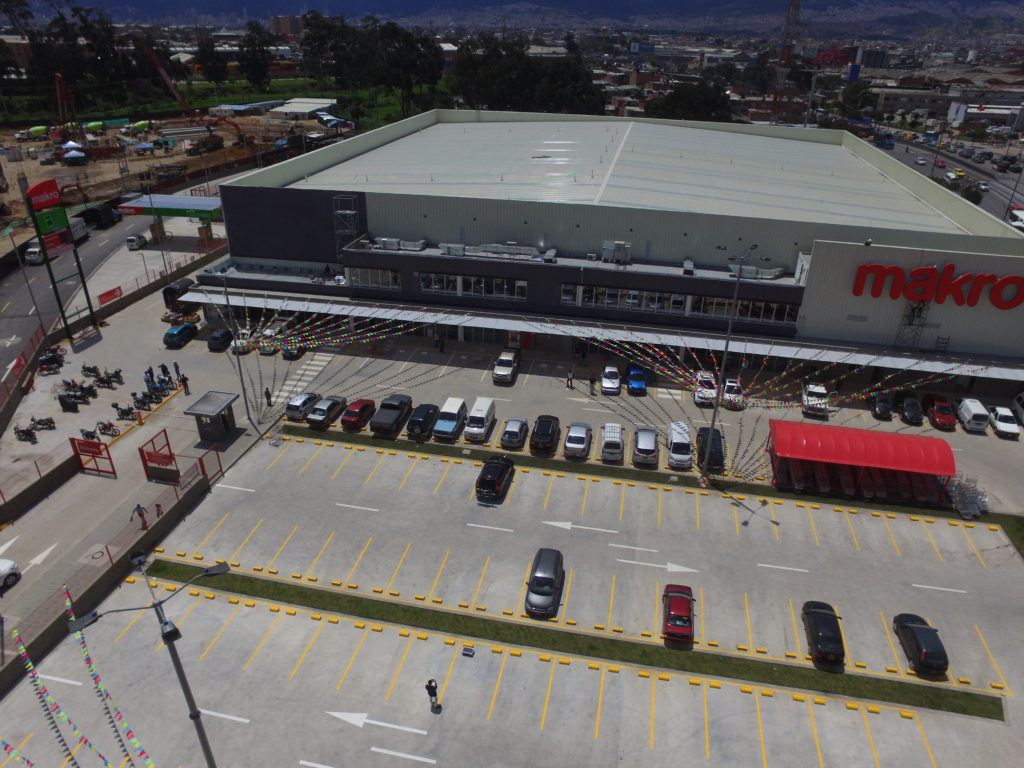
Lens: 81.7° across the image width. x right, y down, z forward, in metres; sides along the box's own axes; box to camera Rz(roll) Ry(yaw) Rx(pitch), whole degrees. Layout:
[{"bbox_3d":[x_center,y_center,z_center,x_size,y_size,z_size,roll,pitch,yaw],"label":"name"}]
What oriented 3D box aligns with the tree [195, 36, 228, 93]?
[{"bbox_3d":[-124.943,-133.590,246.634,10.000,21.000,10.000,6,32,8],"label":"tree"}]

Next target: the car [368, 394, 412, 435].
[{"bbox_3d":[-10.540,2.645,52.181,1.850,1.700,4.950,7,32,10],"label":"car"}]

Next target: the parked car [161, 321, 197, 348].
[{"bbox_3d":[-36.256,-5.369,64.893,1.680,1.480,3.950,7,32,10],"label":"parked car"}]

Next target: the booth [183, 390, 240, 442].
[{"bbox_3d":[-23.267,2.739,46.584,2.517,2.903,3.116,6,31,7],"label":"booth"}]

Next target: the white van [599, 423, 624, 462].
[{"bbox_3d":[8.417,4.803,49.165,1.600,1.750,3.800,7,32,10],"label":"white van"}]

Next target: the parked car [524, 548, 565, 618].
[{"bbox_3d":[2.084,12.285,36.685,1.750,1.550,4.250,7,32,10],"label":"parked car"}]

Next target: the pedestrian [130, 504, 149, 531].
[{"bbox_3d":[-22.745,8.159,36.140,0.750,1.720,0.500,12,33,17],"label":"pedestrian"}]

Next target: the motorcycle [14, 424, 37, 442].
[{"bbox_3d":[-36.094,3.670,43.905,1.950,1.080,0.720,9,32,12],"label":"motorcycle"}]

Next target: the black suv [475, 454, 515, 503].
[{"bbox_3d":[-1.161,6.672,42.230,1.769,1.581,4.148,9,31,12],"label":"black suv"}]

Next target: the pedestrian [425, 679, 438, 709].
[{"bbox_3d":[-3.666,14.126,26.993,0.580,1.740,0.450,21,36,29],"label":"pedestrian"}]

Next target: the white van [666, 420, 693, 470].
[{"bbox_3d":[12.702,4.332,44.871,1.720,1.850,4.300,6,32,8],"label":"white van"}]

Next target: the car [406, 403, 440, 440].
[{"bbox_3d":[-7.131,2.908,48.282,1.687,1.629,3.768,8,31,11],"label":"car"}]

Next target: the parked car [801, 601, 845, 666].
[{"bbox_3d":[17.848,14.167,34.119,1.750,1.500,4.150,7,32,10],"label":"parked car"}]

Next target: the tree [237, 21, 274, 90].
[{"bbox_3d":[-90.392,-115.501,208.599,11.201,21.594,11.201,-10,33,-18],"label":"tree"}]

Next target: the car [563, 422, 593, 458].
[{"bbox_3d":[5.211,4.390,46.558,1.670,1.435,4.067,8,31,11],"label":"car"}]

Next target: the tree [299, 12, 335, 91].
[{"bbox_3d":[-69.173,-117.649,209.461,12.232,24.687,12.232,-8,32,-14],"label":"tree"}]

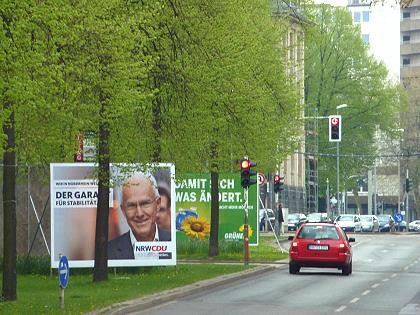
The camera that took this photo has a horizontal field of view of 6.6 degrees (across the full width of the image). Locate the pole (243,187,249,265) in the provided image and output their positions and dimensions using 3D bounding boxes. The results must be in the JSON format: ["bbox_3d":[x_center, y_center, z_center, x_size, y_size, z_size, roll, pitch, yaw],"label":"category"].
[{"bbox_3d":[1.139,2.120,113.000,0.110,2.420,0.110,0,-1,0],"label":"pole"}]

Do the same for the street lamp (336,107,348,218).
[{"bbox_3d":[11.529,0.912,316.000,1.100,11.000,0.350,0,-1,0],"label":"street lamp"}]

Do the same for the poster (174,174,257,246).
[{"bbox_3d":[0.090,1.864,131.000,3.680,2.630,0.120,0,-1,-27],"label":"poster"}]

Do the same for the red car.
[{"bbox_3d":[3.080,2.495,100.700,1.720,1.460,4.340,0,-1,4],"label":"red car"}]

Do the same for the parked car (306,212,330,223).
[{"bbox_3d":[8.842,5.322,298.000,1.760,1.500,4.250,0,-1,14],"label":"parked car"}]

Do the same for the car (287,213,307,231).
[{"bbox_3d":[6.808,5.292,295.000,1.760,1.460,4.300,0,-1,14],"label":"car"}]

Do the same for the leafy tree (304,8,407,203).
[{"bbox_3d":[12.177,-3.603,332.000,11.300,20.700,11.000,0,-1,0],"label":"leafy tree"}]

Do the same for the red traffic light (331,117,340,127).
[{"bbox_3d":[6.206,-1.780,180.000,0.450,0.500,0.300,0,-1,2],"label":"red traffic light"}]

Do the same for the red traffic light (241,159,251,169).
[{"bbox_3d":[1.128,0.199,115.000,0.310,0.320,0.300,0,-1,0],"label":"red traffic light"}]

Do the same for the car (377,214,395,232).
[{"bbox_3d":[14.958,5.692,312.000,1.760,1.450,4.250,0,-1,15],"label":"car"}]

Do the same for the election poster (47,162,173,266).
[{"bbox_3d":[-2.572,1.553,97.300,3.740,2.740,0.120,0,-1,-28],"label":"election poster"}]

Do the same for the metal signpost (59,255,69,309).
[{"bbox_3d":[-2.693,2.288,67.000,0.120,1.020,0.600,0,-1,16],"label":"metal signpost"}]

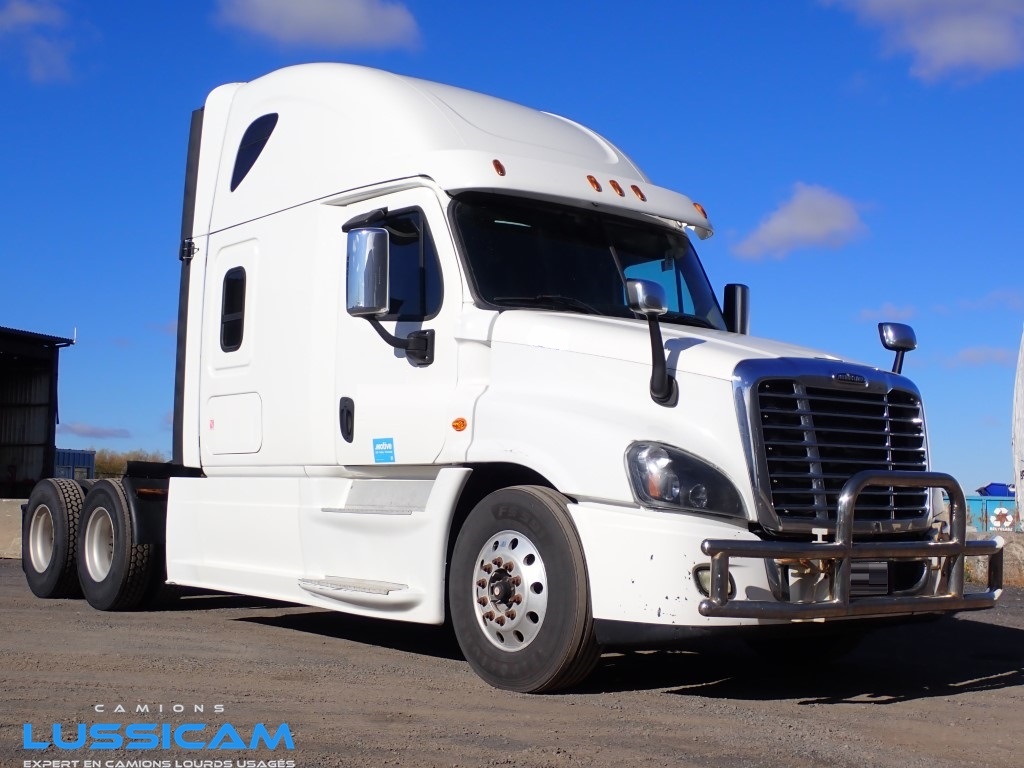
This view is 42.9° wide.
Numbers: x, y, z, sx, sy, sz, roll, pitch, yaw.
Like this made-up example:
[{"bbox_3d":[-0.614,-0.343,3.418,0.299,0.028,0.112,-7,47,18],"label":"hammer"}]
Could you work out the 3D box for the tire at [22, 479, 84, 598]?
[{"bbox_3d":[-4.024,1.367,11.469,0.280,1.020,1.020,5,-6,-39],"label":"tire"}]

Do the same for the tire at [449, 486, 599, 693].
[{"bbox_3d":[0.076,1.034,6.520,0.280,1.020,1.020,5,-6,-39],"label":"tire"}]

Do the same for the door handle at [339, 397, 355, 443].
[{"bbox_3d":[-0.992,0.212,7.831,0.060,0.280,0.160,5,-6,-39],"label":"door handle"}]

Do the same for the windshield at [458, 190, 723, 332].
[{"bbox_3d":[0.599,-0.704,7.709,1.980,0.740,0.500,5,-6,-39],"label":"windshield"}]

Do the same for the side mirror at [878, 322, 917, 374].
[{"bbox_3d":[2.169,-0.067,7.262,0.190,0.590,0.220,-3,-6,39],"label":"side mirror"}]

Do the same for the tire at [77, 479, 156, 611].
[{"bbox_3d":[-3.196,1.295,10.447,0.280,1.020,1.020,5,-6,-39],"label":"tire"}]

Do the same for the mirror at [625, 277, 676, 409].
[{"bbox_3d":[0.638,-0.198,6.031,0.220,0.600,0.190,3,-5,-27],"label":"mirror"}]

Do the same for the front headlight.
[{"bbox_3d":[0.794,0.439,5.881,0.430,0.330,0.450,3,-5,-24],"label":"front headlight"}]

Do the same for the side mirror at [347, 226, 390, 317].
[{"bbox_3d":[-0.781,-0.619,7.050,0.250,0.480,0.130,3,-5,-25],"label":"side mirror"}]

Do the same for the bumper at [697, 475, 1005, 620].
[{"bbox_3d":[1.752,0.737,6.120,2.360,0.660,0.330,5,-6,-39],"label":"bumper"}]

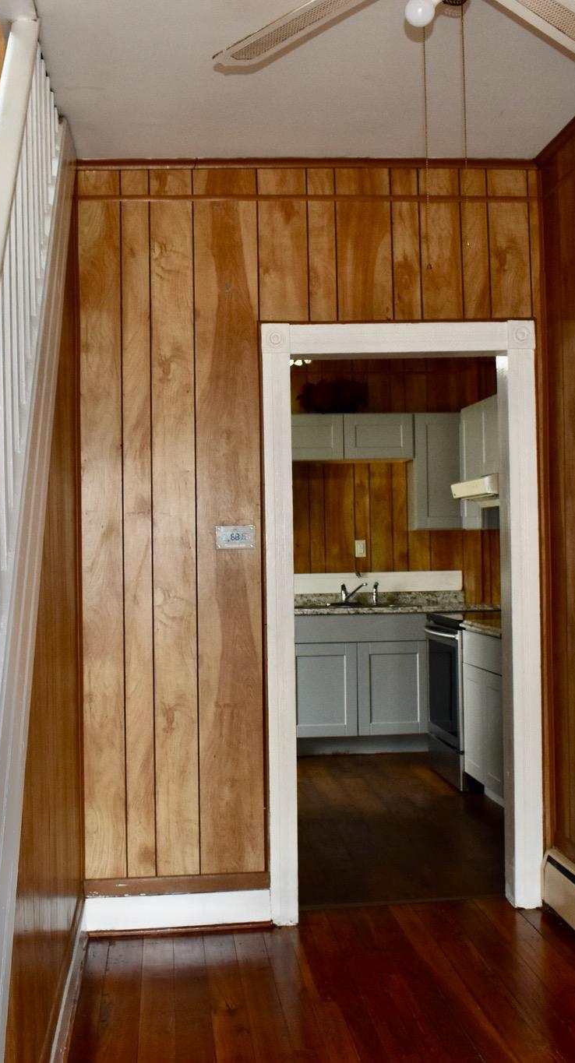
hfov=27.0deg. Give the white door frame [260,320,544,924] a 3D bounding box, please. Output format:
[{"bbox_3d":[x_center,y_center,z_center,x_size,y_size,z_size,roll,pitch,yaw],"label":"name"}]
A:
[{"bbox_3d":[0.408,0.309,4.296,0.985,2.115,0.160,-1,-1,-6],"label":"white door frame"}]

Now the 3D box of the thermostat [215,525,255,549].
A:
[{"bbox_3d":[-0.181,0.019,4.168,0.139,0.081,0.030,-1,-1,-6],"label":"thermostat"}]

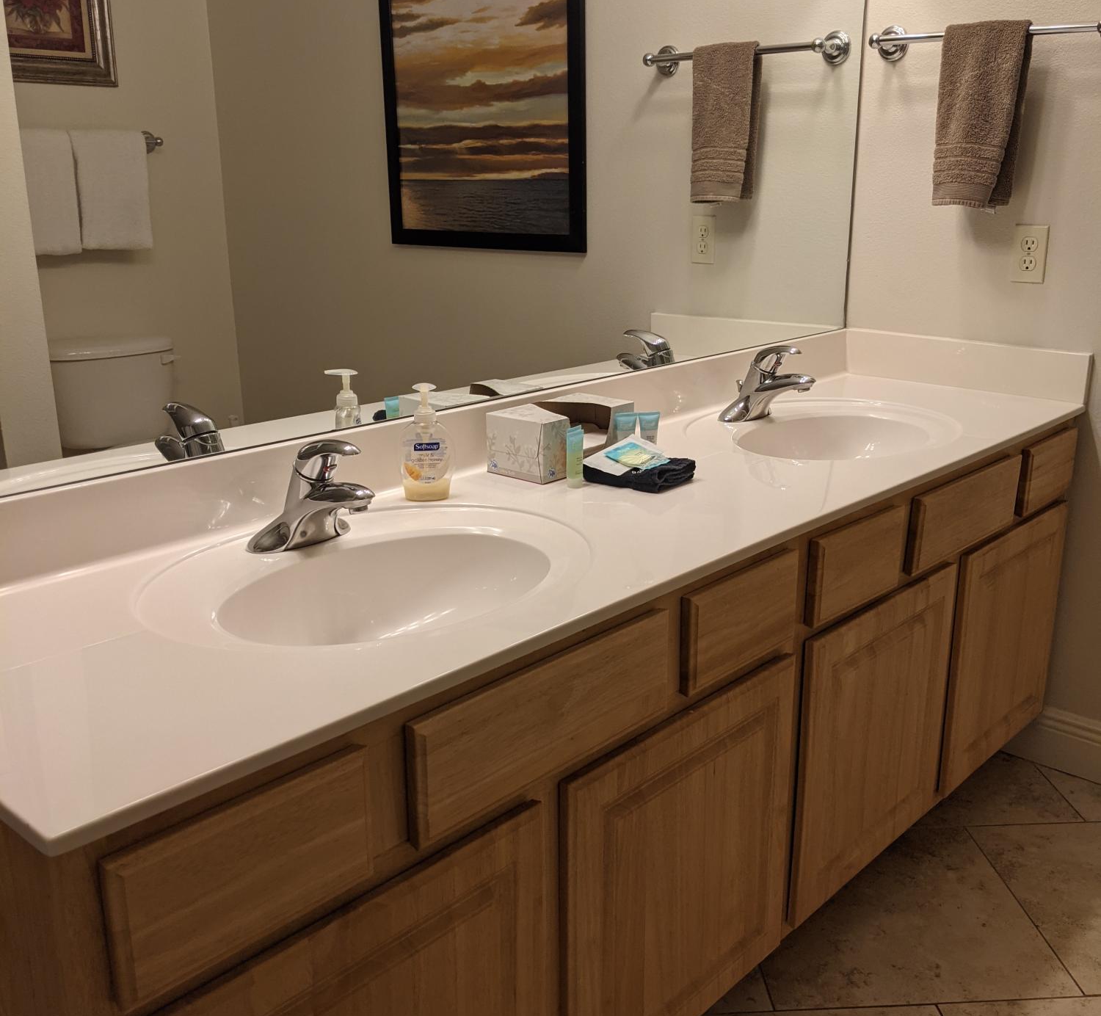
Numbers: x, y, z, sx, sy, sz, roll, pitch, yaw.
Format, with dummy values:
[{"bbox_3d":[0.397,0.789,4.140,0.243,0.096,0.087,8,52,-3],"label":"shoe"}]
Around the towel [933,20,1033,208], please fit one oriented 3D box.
[{"bbox_3d":[0.845,-0.775,2.267,0.174,0.344,0.070,14,22,41],"label":"towel"}]

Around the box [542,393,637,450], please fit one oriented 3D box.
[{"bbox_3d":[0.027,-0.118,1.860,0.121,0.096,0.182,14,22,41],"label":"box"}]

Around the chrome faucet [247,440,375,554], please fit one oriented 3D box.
[{"bbox_3d":[-0.282,-0.019,1.437,0.183,0.148,0.152,14,22,41],"label":"chrome faucet"}]

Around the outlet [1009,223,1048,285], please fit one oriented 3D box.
[{"bbox_3d":[0.974,-0.514,2.328,0.069,0.114,0.010,14,22,41],"label":"outlet"}]

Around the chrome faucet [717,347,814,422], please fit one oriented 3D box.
[{"bbox_3d":[0.423,-0.241,2.177,0.172,0.148,0.154,14,22,41],"label":"chrome faucet"}]

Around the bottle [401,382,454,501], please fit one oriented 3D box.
[{"bbox_3d":[-0.180,-0.093,1.648,0.078,0.172,0.054,-2,16,-6],"label":"bottle"}]

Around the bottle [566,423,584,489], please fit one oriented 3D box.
[{"bbox_3d":[0.035,-0.076,1.723,0.026,0.093,0.033,14,22,41],"label":"bottle"}]

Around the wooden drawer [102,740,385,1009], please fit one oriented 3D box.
[{"bbox_3d":[-0.260,0.300,0.970,0.030,0.131,0.247,14,22,41],"label":"wooden drawer"}]

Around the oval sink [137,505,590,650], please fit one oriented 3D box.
[{"bbox_3d":[-0.219,0.134,1.394,0.455,0.145,0.560,14,22,41],"label":"oval sink"}]

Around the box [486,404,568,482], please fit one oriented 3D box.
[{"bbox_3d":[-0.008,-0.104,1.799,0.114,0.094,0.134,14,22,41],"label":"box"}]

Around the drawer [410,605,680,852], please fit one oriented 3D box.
[{"bbox_3d":[-0.005,0.222,1.236,0.030,0.131,0.394,14,22,41],"label":"drawer"}]

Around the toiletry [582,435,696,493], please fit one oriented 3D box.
[{"bbox_3d":[0.138,-0.068,1.770,0.148,0.048,0.130,14,22,41],"label":"toiletry"}]

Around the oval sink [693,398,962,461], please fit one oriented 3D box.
[{"bbox_3d":[0.503,-0.084,2.142,0.466,0.140,0.560,14,22,41],"label":"oval sink"}]

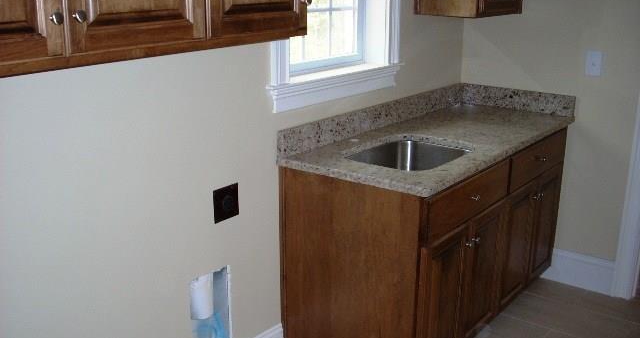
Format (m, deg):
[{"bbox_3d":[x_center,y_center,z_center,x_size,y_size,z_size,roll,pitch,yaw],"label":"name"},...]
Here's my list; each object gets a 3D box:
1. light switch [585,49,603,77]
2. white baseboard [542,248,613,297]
[{"bbox_3d":[1.307,-0.502,3.270,0.073,0.117,0.012,12,20,36],"label":"light switch"},{"bbox_3d":[1.362,0.535,3.627,0.372,0.181,0.018,12,19,35],"label":"white baseboard"}]

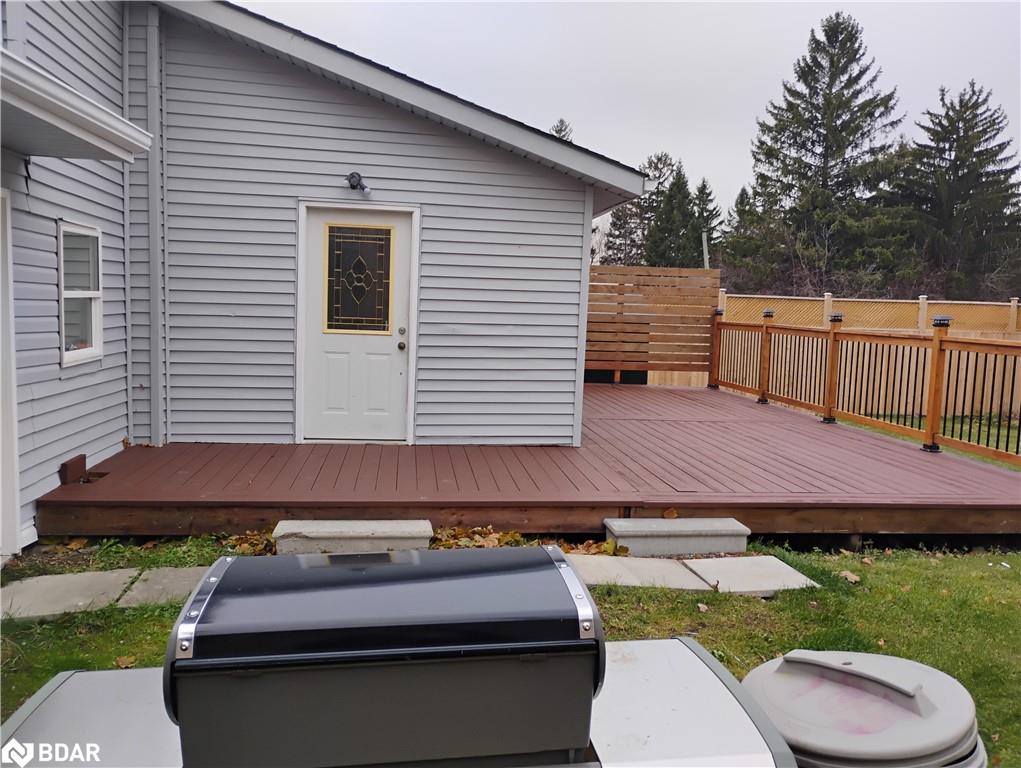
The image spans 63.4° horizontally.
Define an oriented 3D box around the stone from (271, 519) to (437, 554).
[{"bbox_3d":[-0.992,0.996,5.266,0.945,0.170,0.325,1,6,-7],"label":"stone"}]

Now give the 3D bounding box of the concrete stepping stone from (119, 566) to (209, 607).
[{"bbox_3d":[-1.809,1.146,4.644,0.610,0.050,0.570,1,6,-12],"label":"concrete stepping stone"}]

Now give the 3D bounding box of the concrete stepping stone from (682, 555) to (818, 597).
[{"bbox_3d":[1.467,1.187,5.085,0.635,0.050,0.580,1,6,-12],"label":"concrete stepping stone"}]

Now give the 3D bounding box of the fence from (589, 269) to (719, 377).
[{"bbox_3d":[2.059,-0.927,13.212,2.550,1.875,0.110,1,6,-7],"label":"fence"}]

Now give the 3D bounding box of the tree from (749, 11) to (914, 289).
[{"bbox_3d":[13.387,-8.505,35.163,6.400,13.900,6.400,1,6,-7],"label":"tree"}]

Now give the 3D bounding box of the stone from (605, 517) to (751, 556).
[{"bbox_3d":[1.112,1.030,5.546,0.910,0.170,0.330,1,6,-7],"label":"stone"}]

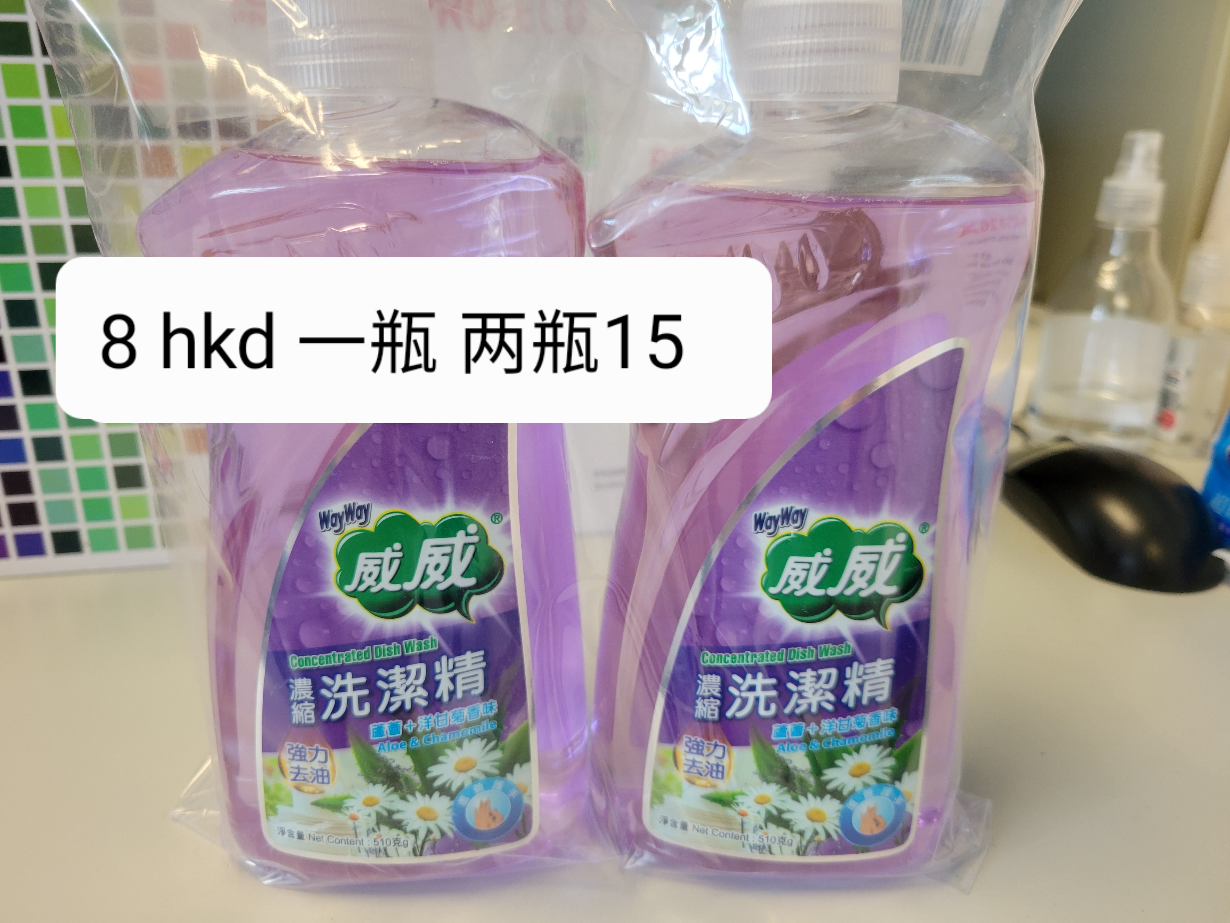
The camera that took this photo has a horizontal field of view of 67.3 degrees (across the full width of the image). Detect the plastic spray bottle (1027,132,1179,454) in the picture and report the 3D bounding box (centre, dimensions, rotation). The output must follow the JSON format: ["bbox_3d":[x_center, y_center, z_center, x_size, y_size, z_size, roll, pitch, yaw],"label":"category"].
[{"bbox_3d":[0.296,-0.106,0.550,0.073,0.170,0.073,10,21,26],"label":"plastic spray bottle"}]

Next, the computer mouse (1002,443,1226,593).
[{"bbox_3d":[0.214,0.013,0.399,0.063,0.039,0.115,-1,19,-3],"label":"computer mouse"}]

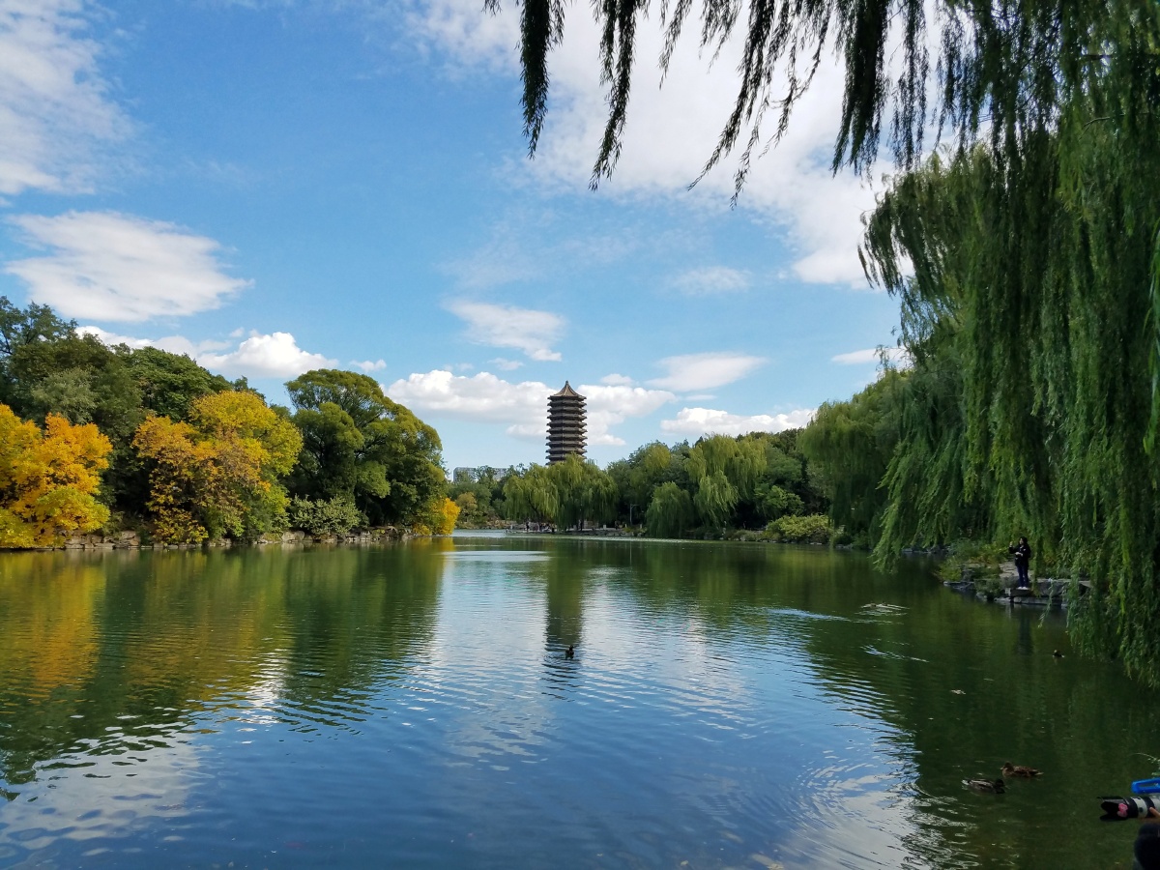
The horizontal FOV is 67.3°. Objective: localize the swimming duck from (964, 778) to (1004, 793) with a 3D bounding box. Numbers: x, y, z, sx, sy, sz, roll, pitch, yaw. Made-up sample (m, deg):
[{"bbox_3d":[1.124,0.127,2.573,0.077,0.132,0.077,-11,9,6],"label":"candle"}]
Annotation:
[{"bbox_3d":[4.243,3.672,9.117,0.460,0.180,0.170,-2,-6,22],"label":"swimming duck"}]

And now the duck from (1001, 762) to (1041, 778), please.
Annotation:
[{"bbox_3d":[4.905,3.726,9.664,0.460,0.180,0.170,0,-5,4],"label":"duck"}]

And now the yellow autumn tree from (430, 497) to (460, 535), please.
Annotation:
[{"bbox_3d":[-18.395,10.947,119.931,4.200,5.600,4.200,0,-5,0],"label":"yellow autumn tree"}]

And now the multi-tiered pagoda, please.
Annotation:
[{"bbox_3d":[-3.604,3.871,240.647,10.500,37.000,10.500,1,-5,-11],"label":"multi-tiered pagoda"}]

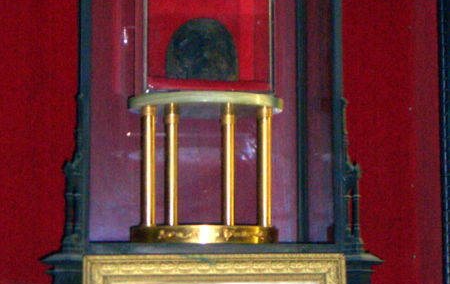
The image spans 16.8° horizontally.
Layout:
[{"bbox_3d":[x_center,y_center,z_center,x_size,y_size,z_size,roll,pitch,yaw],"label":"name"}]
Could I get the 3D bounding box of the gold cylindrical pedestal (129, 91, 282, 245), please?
[{"bbox_3d":[-0.040,0.062,3.105,0.314,0.294,0.314,0,-5,0],"label":"gold cylindrical pedestal"}]

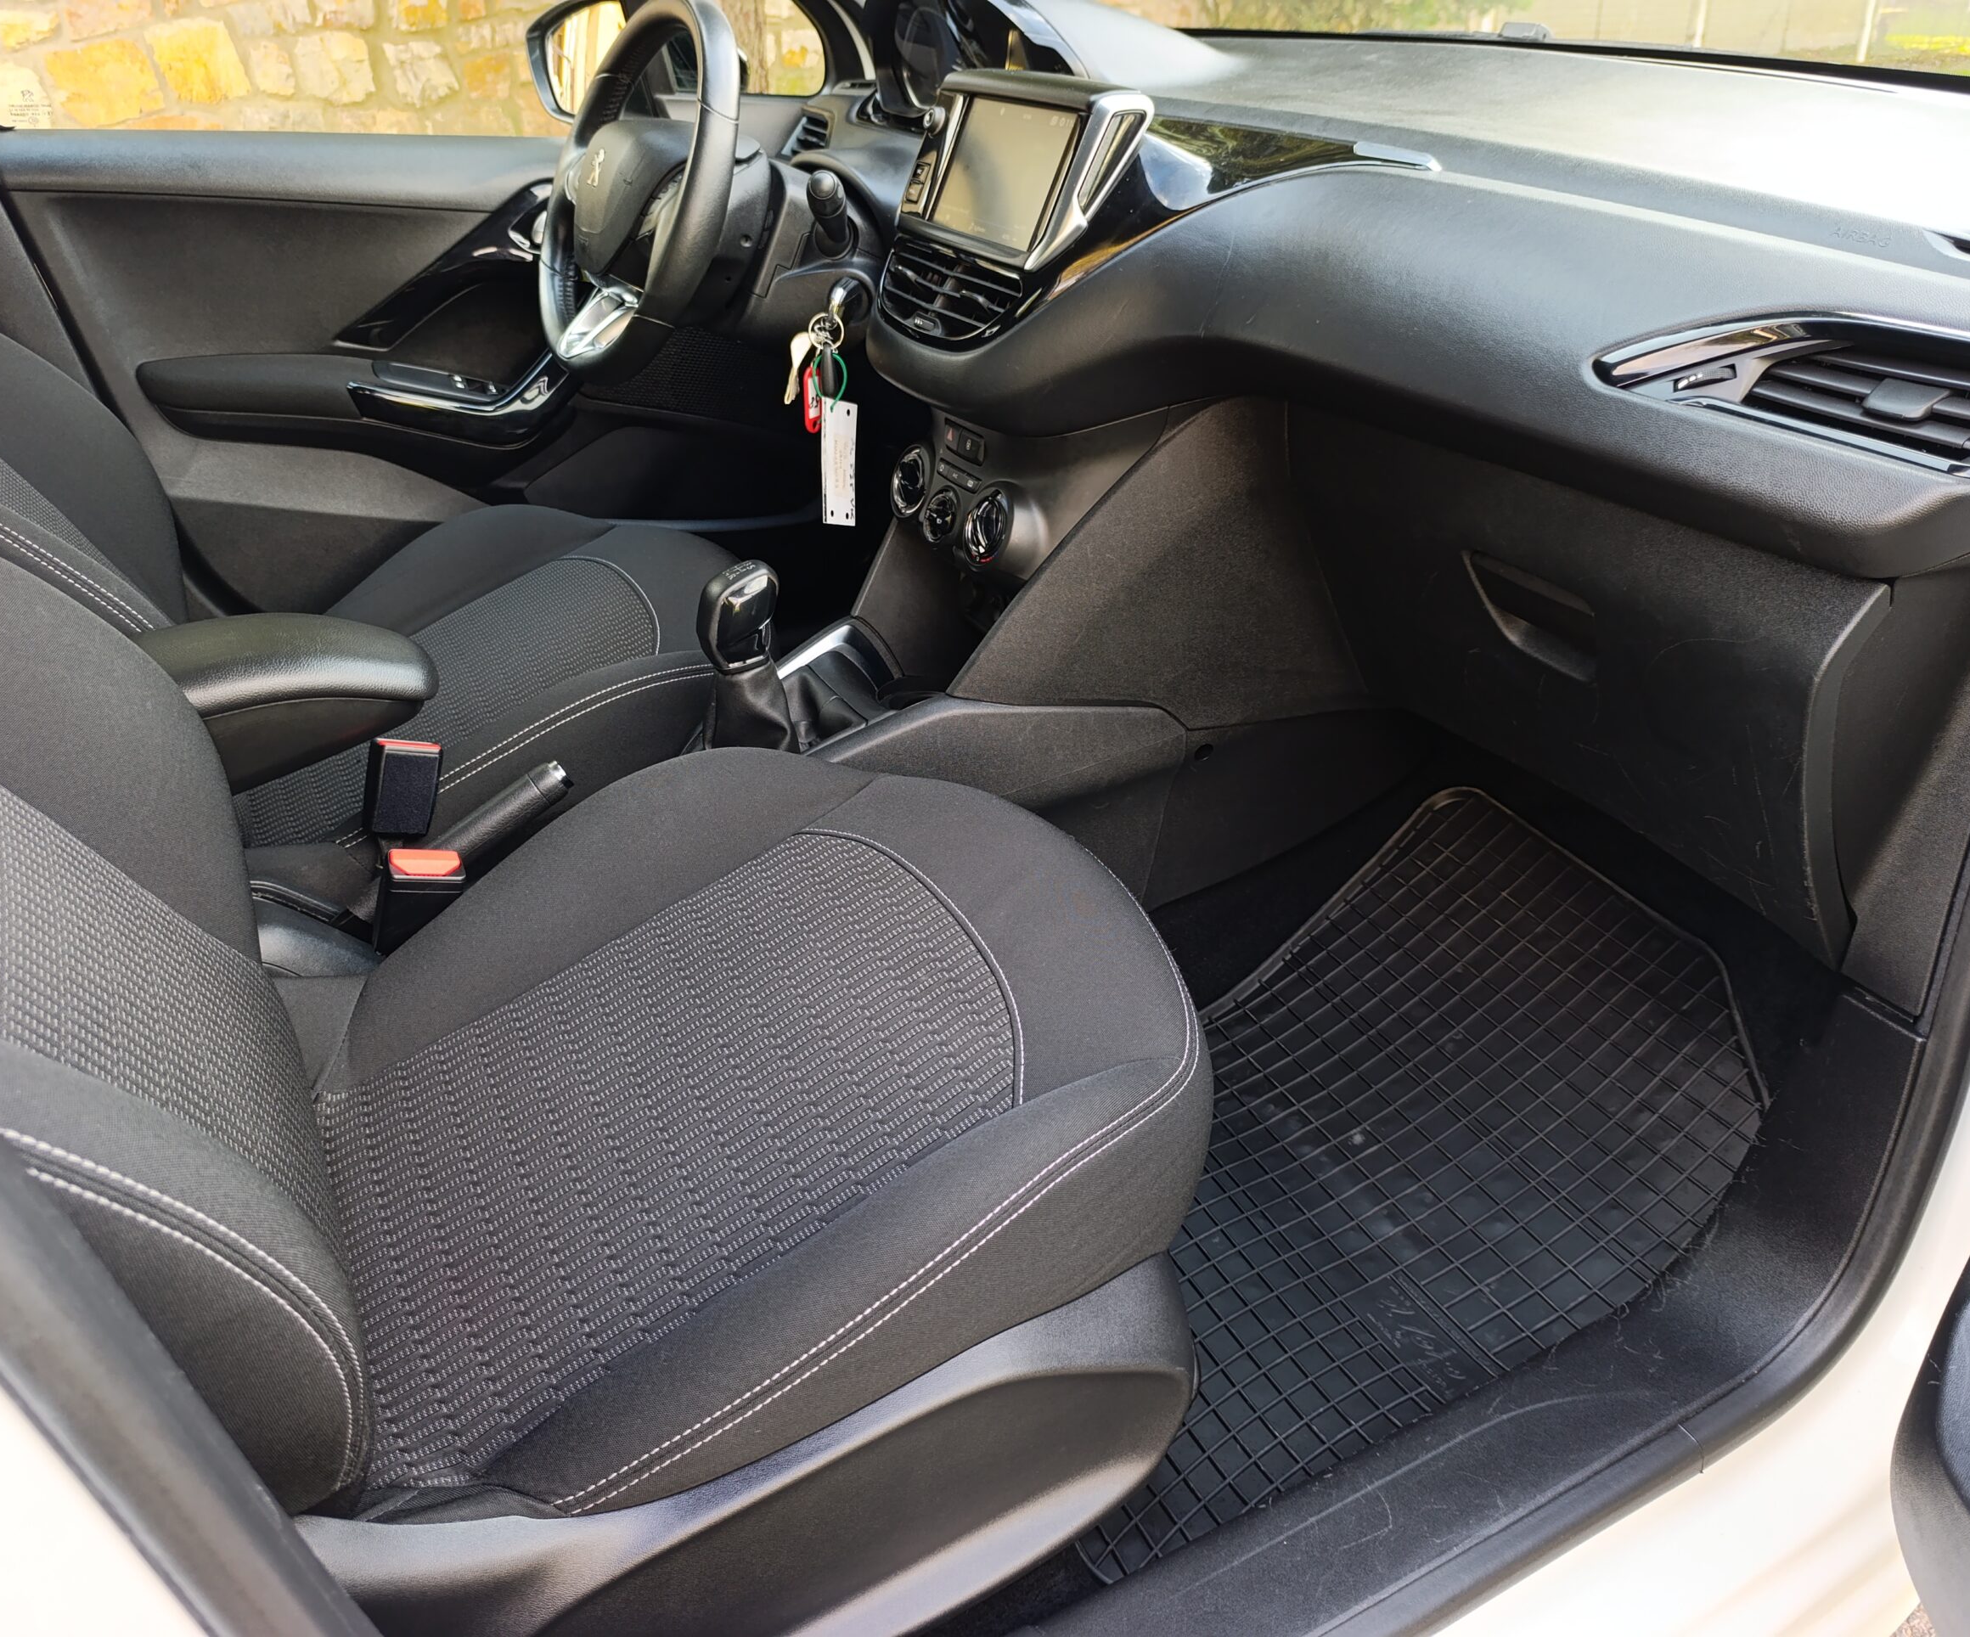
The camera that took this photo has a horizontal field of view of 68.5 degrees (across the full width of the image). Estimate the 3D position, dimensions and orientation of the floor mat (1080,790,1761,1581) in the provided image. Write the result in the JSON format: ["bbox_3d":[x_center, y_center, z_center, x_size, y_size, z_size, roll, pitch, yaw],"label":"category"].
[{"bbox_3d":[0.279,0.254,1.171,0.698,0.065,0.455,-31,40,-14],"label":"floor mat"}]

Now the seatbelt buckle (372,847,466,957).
[{"bbox_3d":[-0.370,0.064,0.950,0.049,0.075,0.027,-1,30,-33],"label":"seatbelt buckle"}]

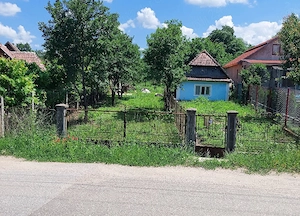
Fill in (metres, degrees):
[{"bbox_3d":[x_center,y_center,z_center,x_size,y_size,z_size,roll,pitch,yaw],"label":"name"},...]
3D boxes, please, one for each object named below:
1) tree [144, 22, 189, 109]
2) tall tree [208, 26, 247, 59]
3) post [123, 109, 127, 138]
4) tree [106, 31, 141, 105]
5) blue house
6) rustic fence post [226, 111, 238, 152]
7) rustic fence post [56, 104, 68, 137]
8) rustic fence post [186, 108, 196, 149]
[{"bbox_3d":[1.167,-2.655,17.354,2.800,5.650,2.800,2,5,9],"label":"tree"},{"bbox_3d":[13.917,-8.379,49.465,7.500,12.300,7.500,2,5,9],"label":"tall tree"},{"bbox_3d":[-0.686,0.458,7.612,0.060,0.880,0.060,2,5,9],"label":"post"},{"bbox_3d":[-2.002,-2.833,19.765,3.200,5.400,3.200,2,5,9],"label":"tree"},{"bbox_3d":[5.894,-3.503,30.718,5.400,5.000,8.000,2,5,9],"label":"blue house"},{"bbox_3d":[2.140,0.660,7.152,0.260,1.100,0.260,2,5,9],"label":"rustic fence post"},{"bbox_3d":[-2.498,0.470,7.902,0.260,1.100,0.260,2,5,9],"label":"rustic fence post"},{"bbox_3d":[1.119,0.616,7.351,0.250,1.120,0.250,2,5,9],"label":"rustic fence post"}]

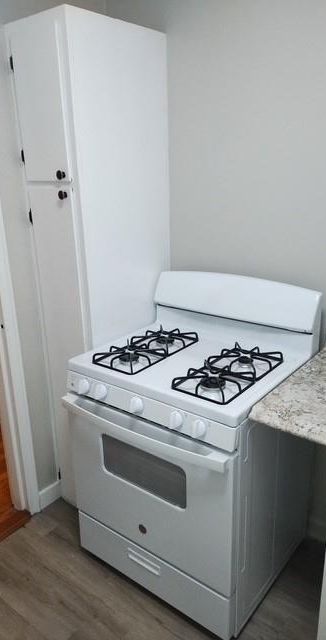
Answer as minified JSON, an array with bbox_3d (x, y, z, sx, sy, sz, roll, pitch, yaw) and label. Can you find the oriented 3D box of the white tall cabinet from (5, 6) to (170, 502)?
[{"bbox_3d":[-0.256,-0.122,2.135,0.345,2.120,0.525,13,24,37],"label":"white tall cabinet"}]

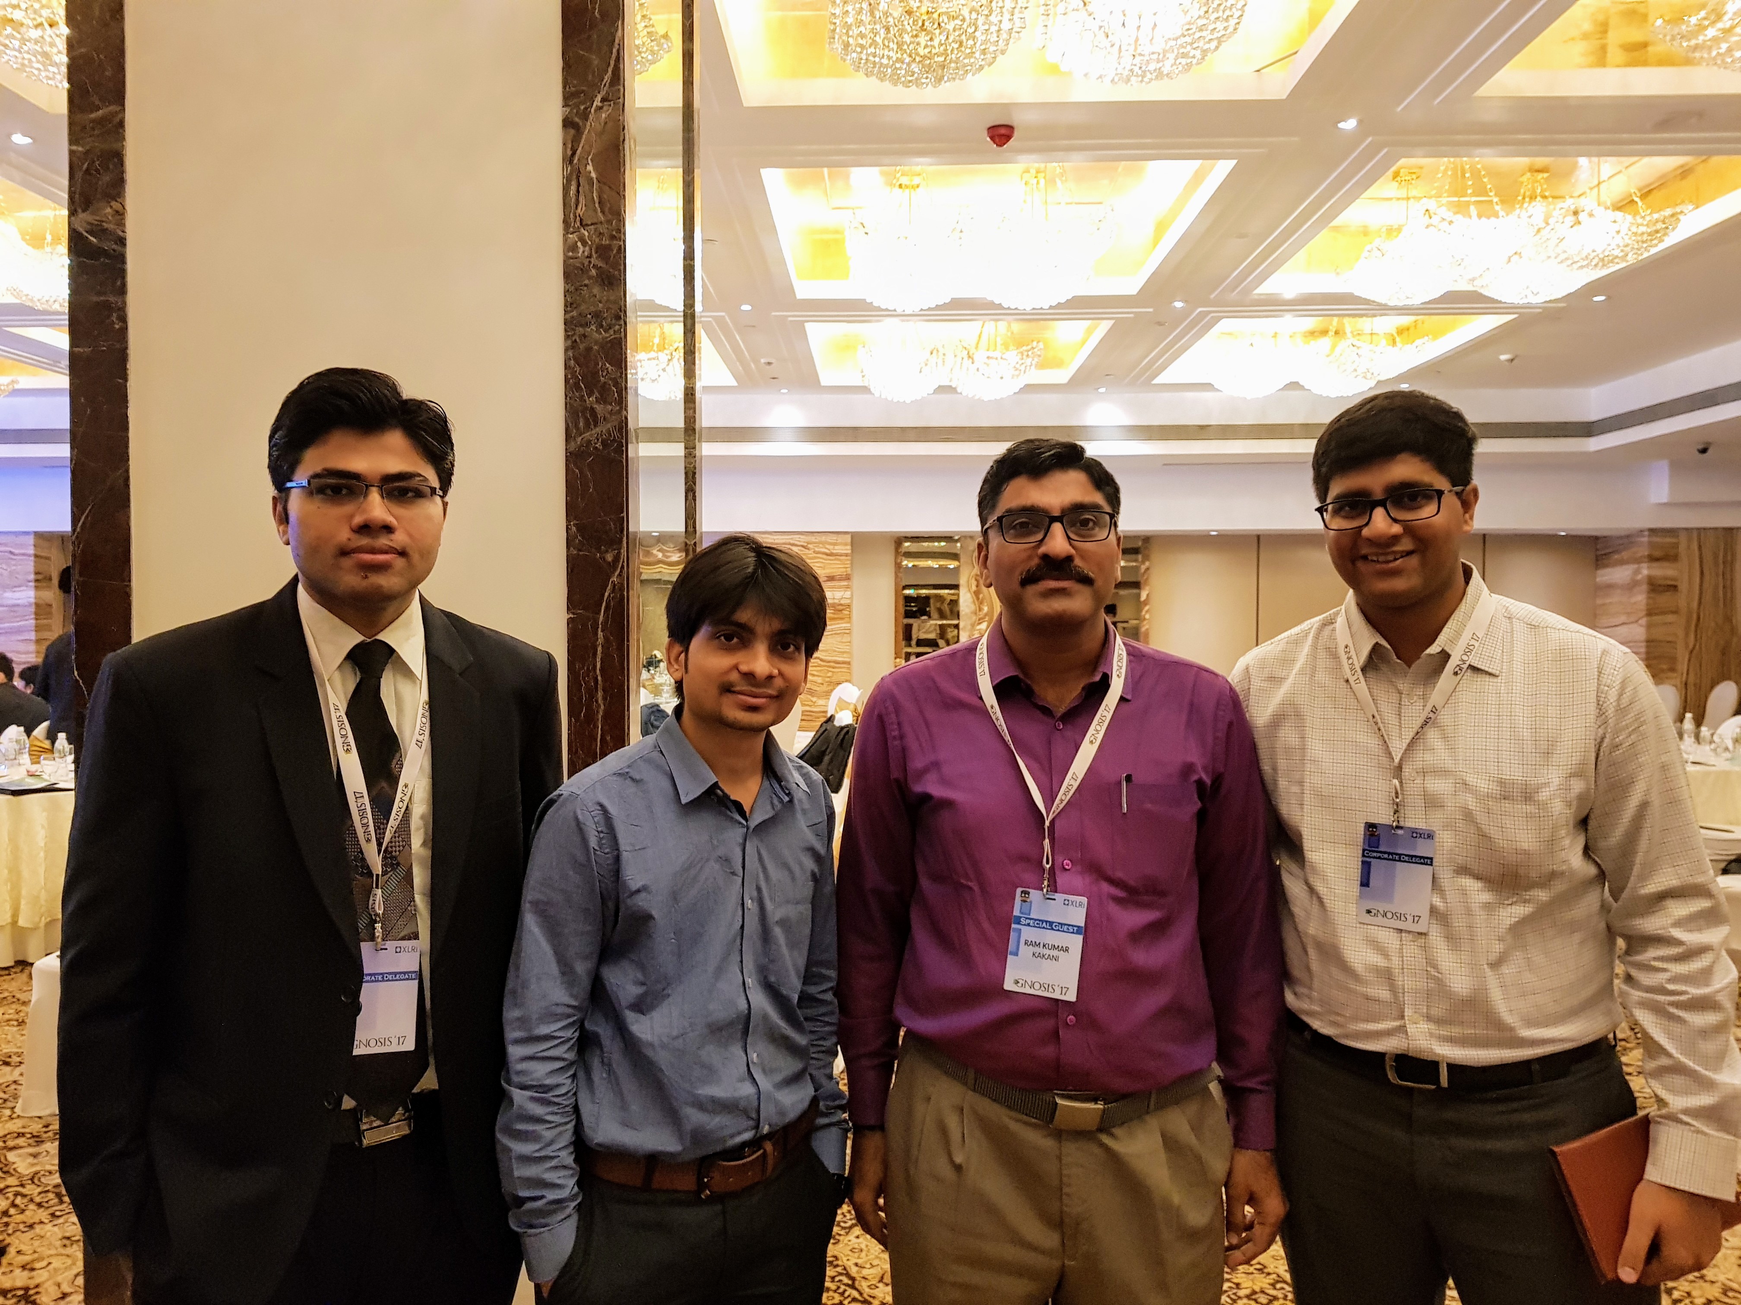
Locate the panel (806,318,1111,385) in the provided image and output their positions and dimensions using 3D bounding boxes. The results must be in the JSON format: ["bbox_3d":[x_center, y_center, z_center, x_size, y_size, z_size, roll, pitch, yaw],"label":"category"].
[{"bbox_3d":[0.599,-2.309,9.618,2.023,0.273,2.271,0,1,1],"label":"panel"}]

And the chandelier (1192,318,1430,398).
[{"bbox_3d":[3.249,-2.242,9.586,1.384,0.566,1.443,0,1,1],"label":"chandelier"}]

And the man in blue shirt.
[{"bbox_3d":[-0.214,0.666,1.518,0.440,1.602,0.280,-1,1,-27],"label":"man in blue shirt"}]

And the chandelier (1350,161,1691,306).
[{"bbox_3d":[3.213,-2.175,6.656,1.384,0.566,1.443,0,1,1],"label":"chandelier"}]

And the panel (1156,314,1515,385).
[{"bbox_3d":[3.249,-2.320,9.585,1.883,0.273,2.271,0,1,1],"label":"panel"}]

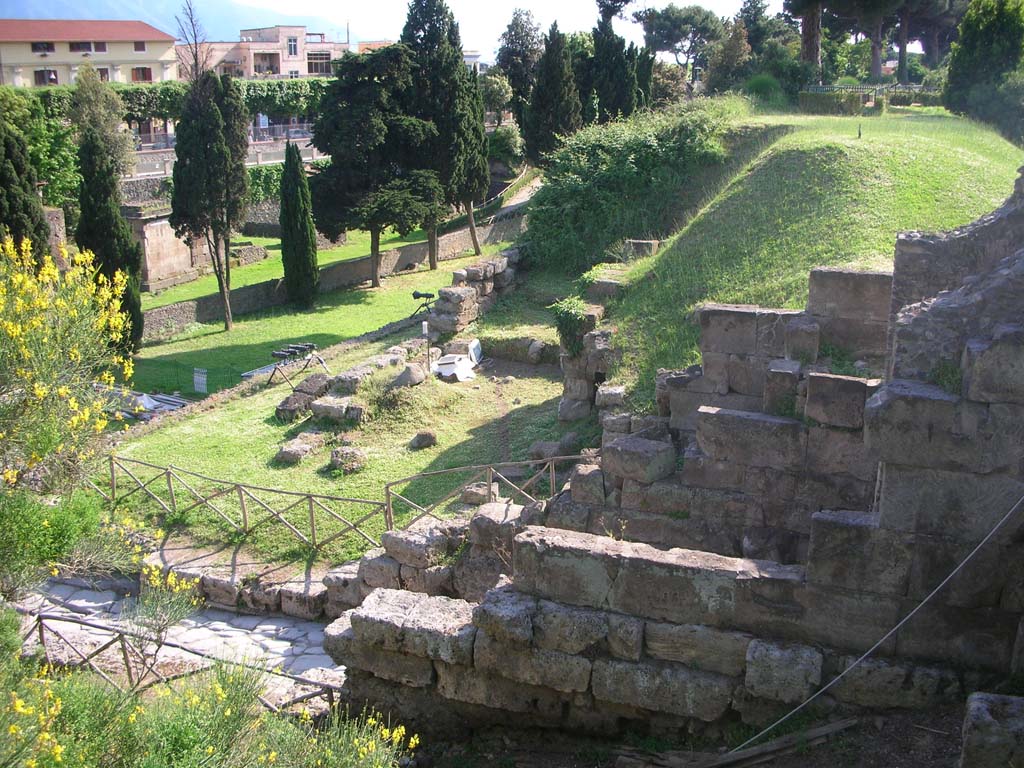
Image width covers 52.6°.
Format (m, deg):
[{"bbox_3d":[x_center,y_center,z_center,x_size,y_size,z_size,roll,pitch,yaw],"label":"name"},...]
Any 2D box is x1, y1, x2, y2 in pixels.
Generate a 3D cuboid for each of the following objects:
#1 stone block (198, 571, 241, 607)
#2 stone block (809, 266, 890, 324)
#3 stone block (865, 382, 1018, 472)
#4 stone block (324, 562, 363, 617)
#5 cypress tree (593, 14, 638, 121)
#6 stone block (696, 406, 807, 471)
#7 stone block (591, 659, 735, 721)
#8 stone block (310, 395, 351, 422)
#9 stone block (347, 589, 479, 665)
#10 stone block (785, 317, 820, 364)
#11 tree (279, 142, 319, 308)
[{"bbox_3d":[-5.060,3.618,18.402,0.724,0.491,0.450,6,16,21],"label":"stone block"},{"bbox_3d":[5.050,-1.353,15.449,1.180,0.710,0.550,6,16,21],"label":"stone block"},{"bbox_3d":[4.795,0.457,11.612,1.557,0.799,0.750,6,18,19],"label":"stone block"},{"bbox_3d":[-3.069,3.791,19.327,0.720,0.820,0.600,6,18,19],"label":"stone block"},{"bbox_3d":[5.867,-17.509,59.501,2.600,7.200,2.600,-1,17,0],"label":"cypress tree"},{"bbox_3d":[2.994,0.636,12.887,1.350,0.630,0.500,6,17,19],"label":"stone block"},{"bbox_3d":[1.938,3.732,13.389,1.652,0.558,0.744,4,17,17],"label":"stone block"},{"bbox_3d":[-4.671,0.650,27.268,1.039,0.452,0.600,6,17,22],"label":"stone block"},{"bbox_3d":[-1.328,3.467,14.817,1.690,0.480,0.840,6,17,19],"label":"stone block"},{"bbox_3d":[4.355,-0.646,15.511,0.454,0.523,0.558,4,17,17],"label":"stone block"},{"bbox_3d":[-8.681,-6.367,41.640,1.478,6.520,1.478,0,15,0],"label":"tree"}]

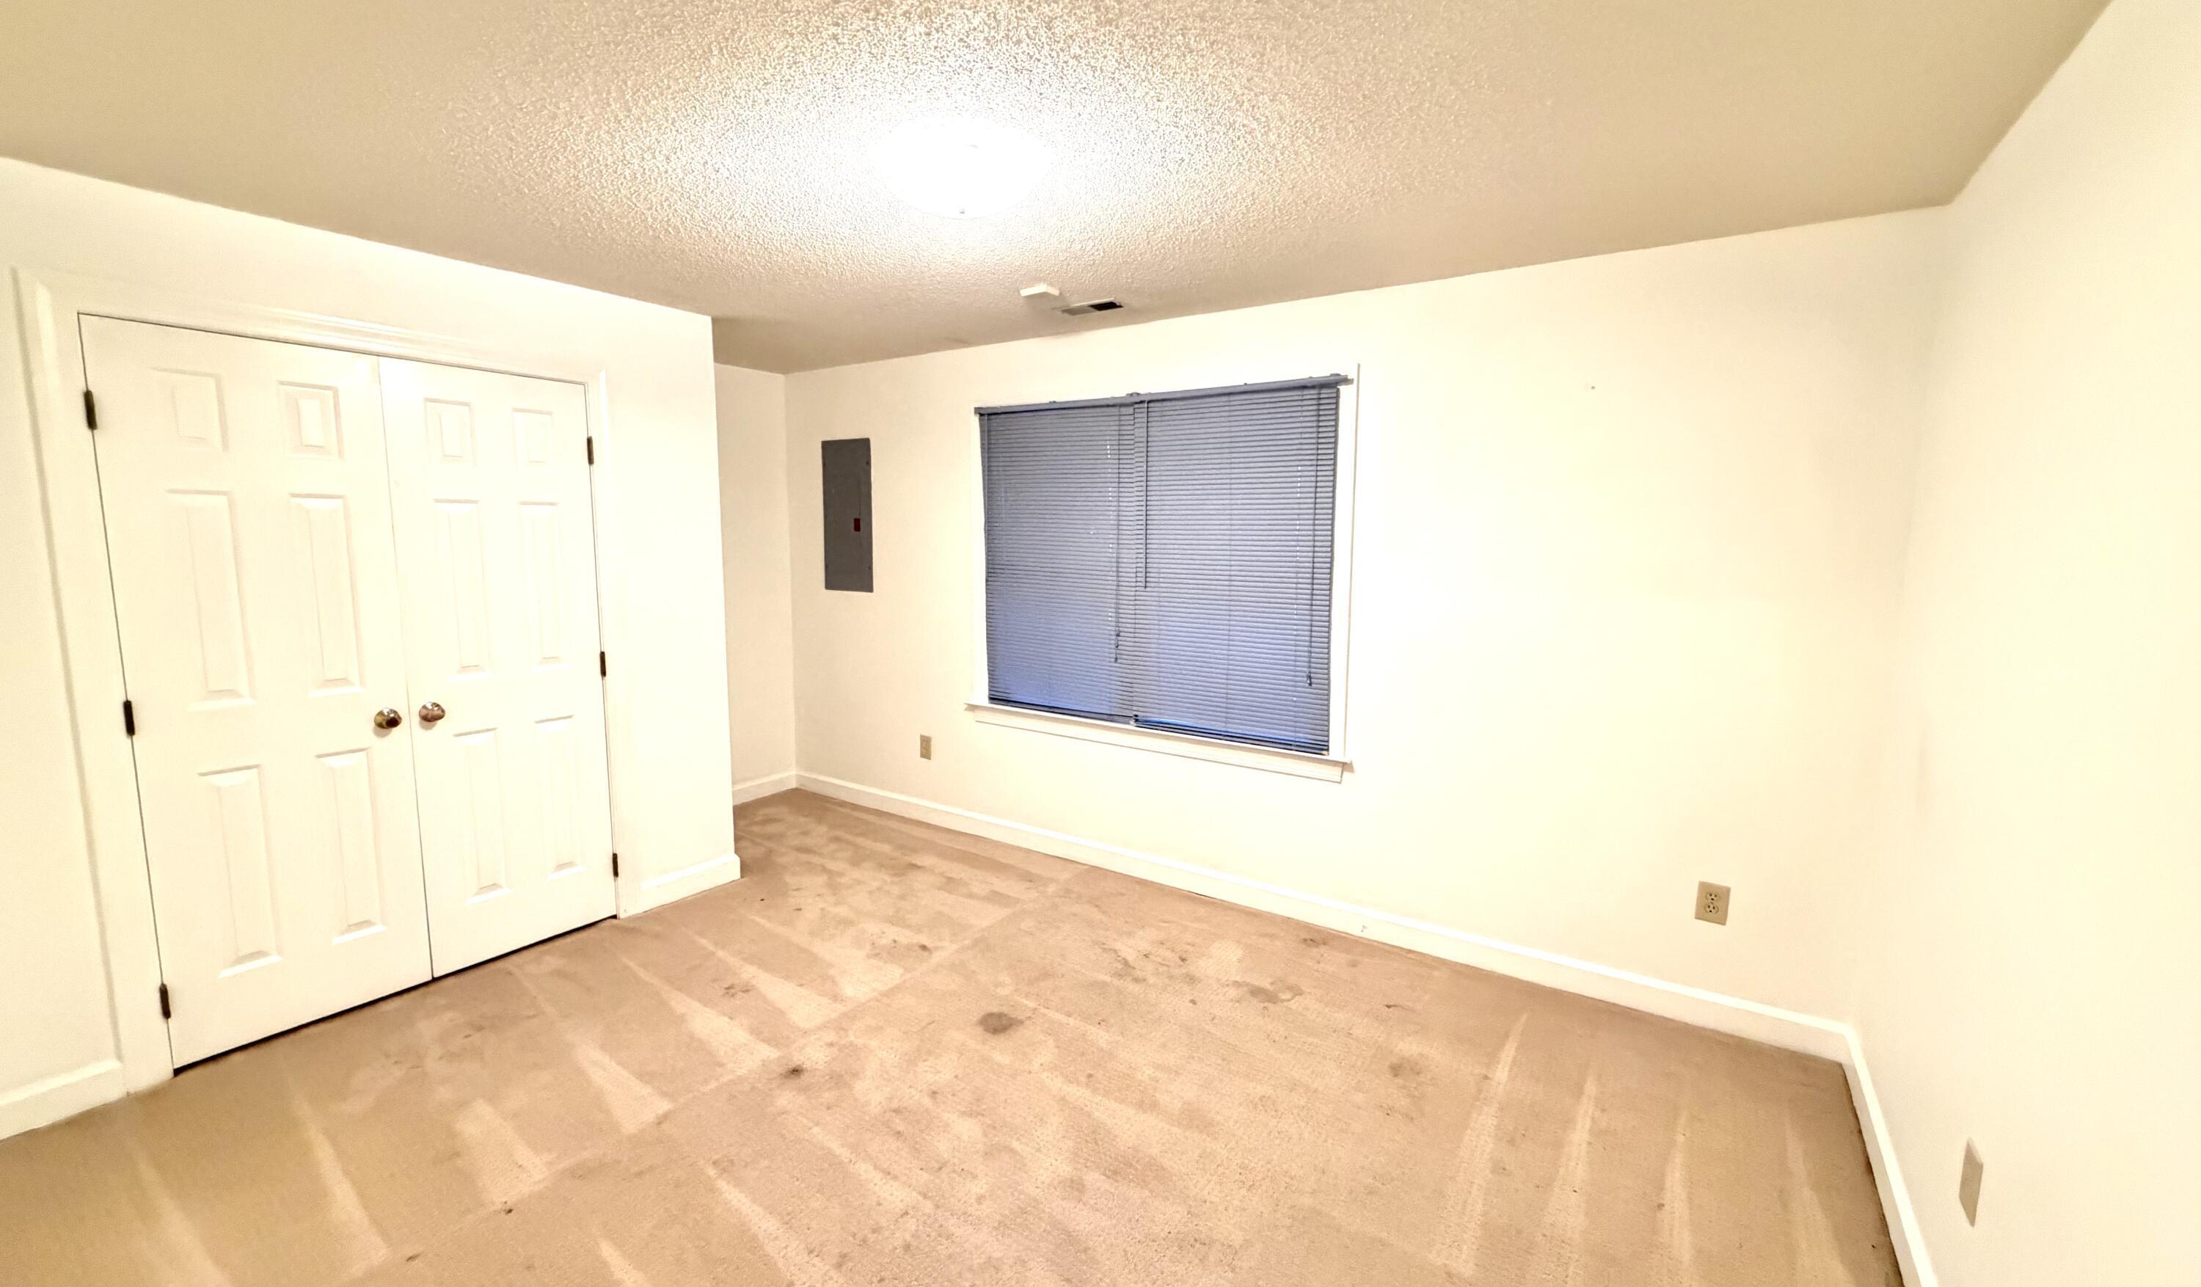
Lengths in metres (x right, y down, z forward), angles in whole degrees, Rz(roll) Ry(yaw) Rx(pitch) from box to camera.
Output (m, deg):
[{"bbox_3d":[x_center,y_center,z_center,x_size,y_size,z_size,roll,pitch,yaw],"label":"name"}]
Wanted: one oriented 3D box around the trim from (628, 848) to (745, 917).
[{"bbox_3d":[-1.725,1.002,3.735,0.018,0.116,0.490,5,8,33],"label":"trim"}]

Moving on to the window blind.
[{"bbox_3d":[0.149,-0.339,3.785,1.755,1.400,0.050,5,8,33],"label":"window blind"}]

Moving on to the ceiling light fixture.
[{"bbox_3d":[-0.323,-1.073,2.078,0.405,0.115,0.405,1,7,0],"label":"ceiling light fixture"}]

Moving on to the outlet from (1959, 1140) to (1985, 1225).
[{"bbox_3d":[1.523,0.941,1.556,0.009,0.117,0.076,5,8,33],"label":"outlet"}]

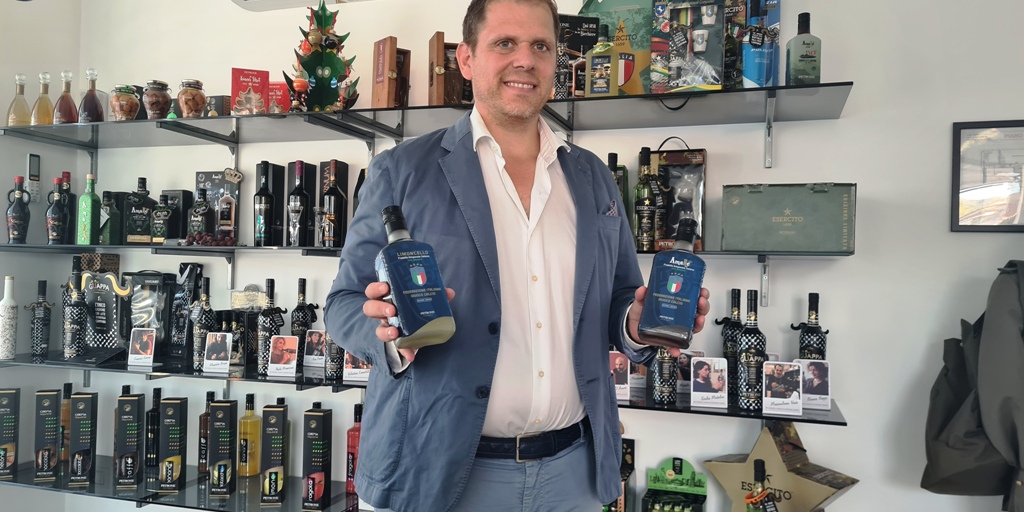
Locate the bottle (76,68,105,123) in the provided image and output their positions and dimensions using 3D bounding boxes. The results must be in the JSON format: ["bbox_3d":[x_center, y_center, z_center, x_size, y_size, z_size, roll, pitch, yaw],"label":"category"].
[{"bbox_3d":[-1.508,-0.559,2.757,0.087,0.227,0.087,1,-1,18],"label":"bottle"}]

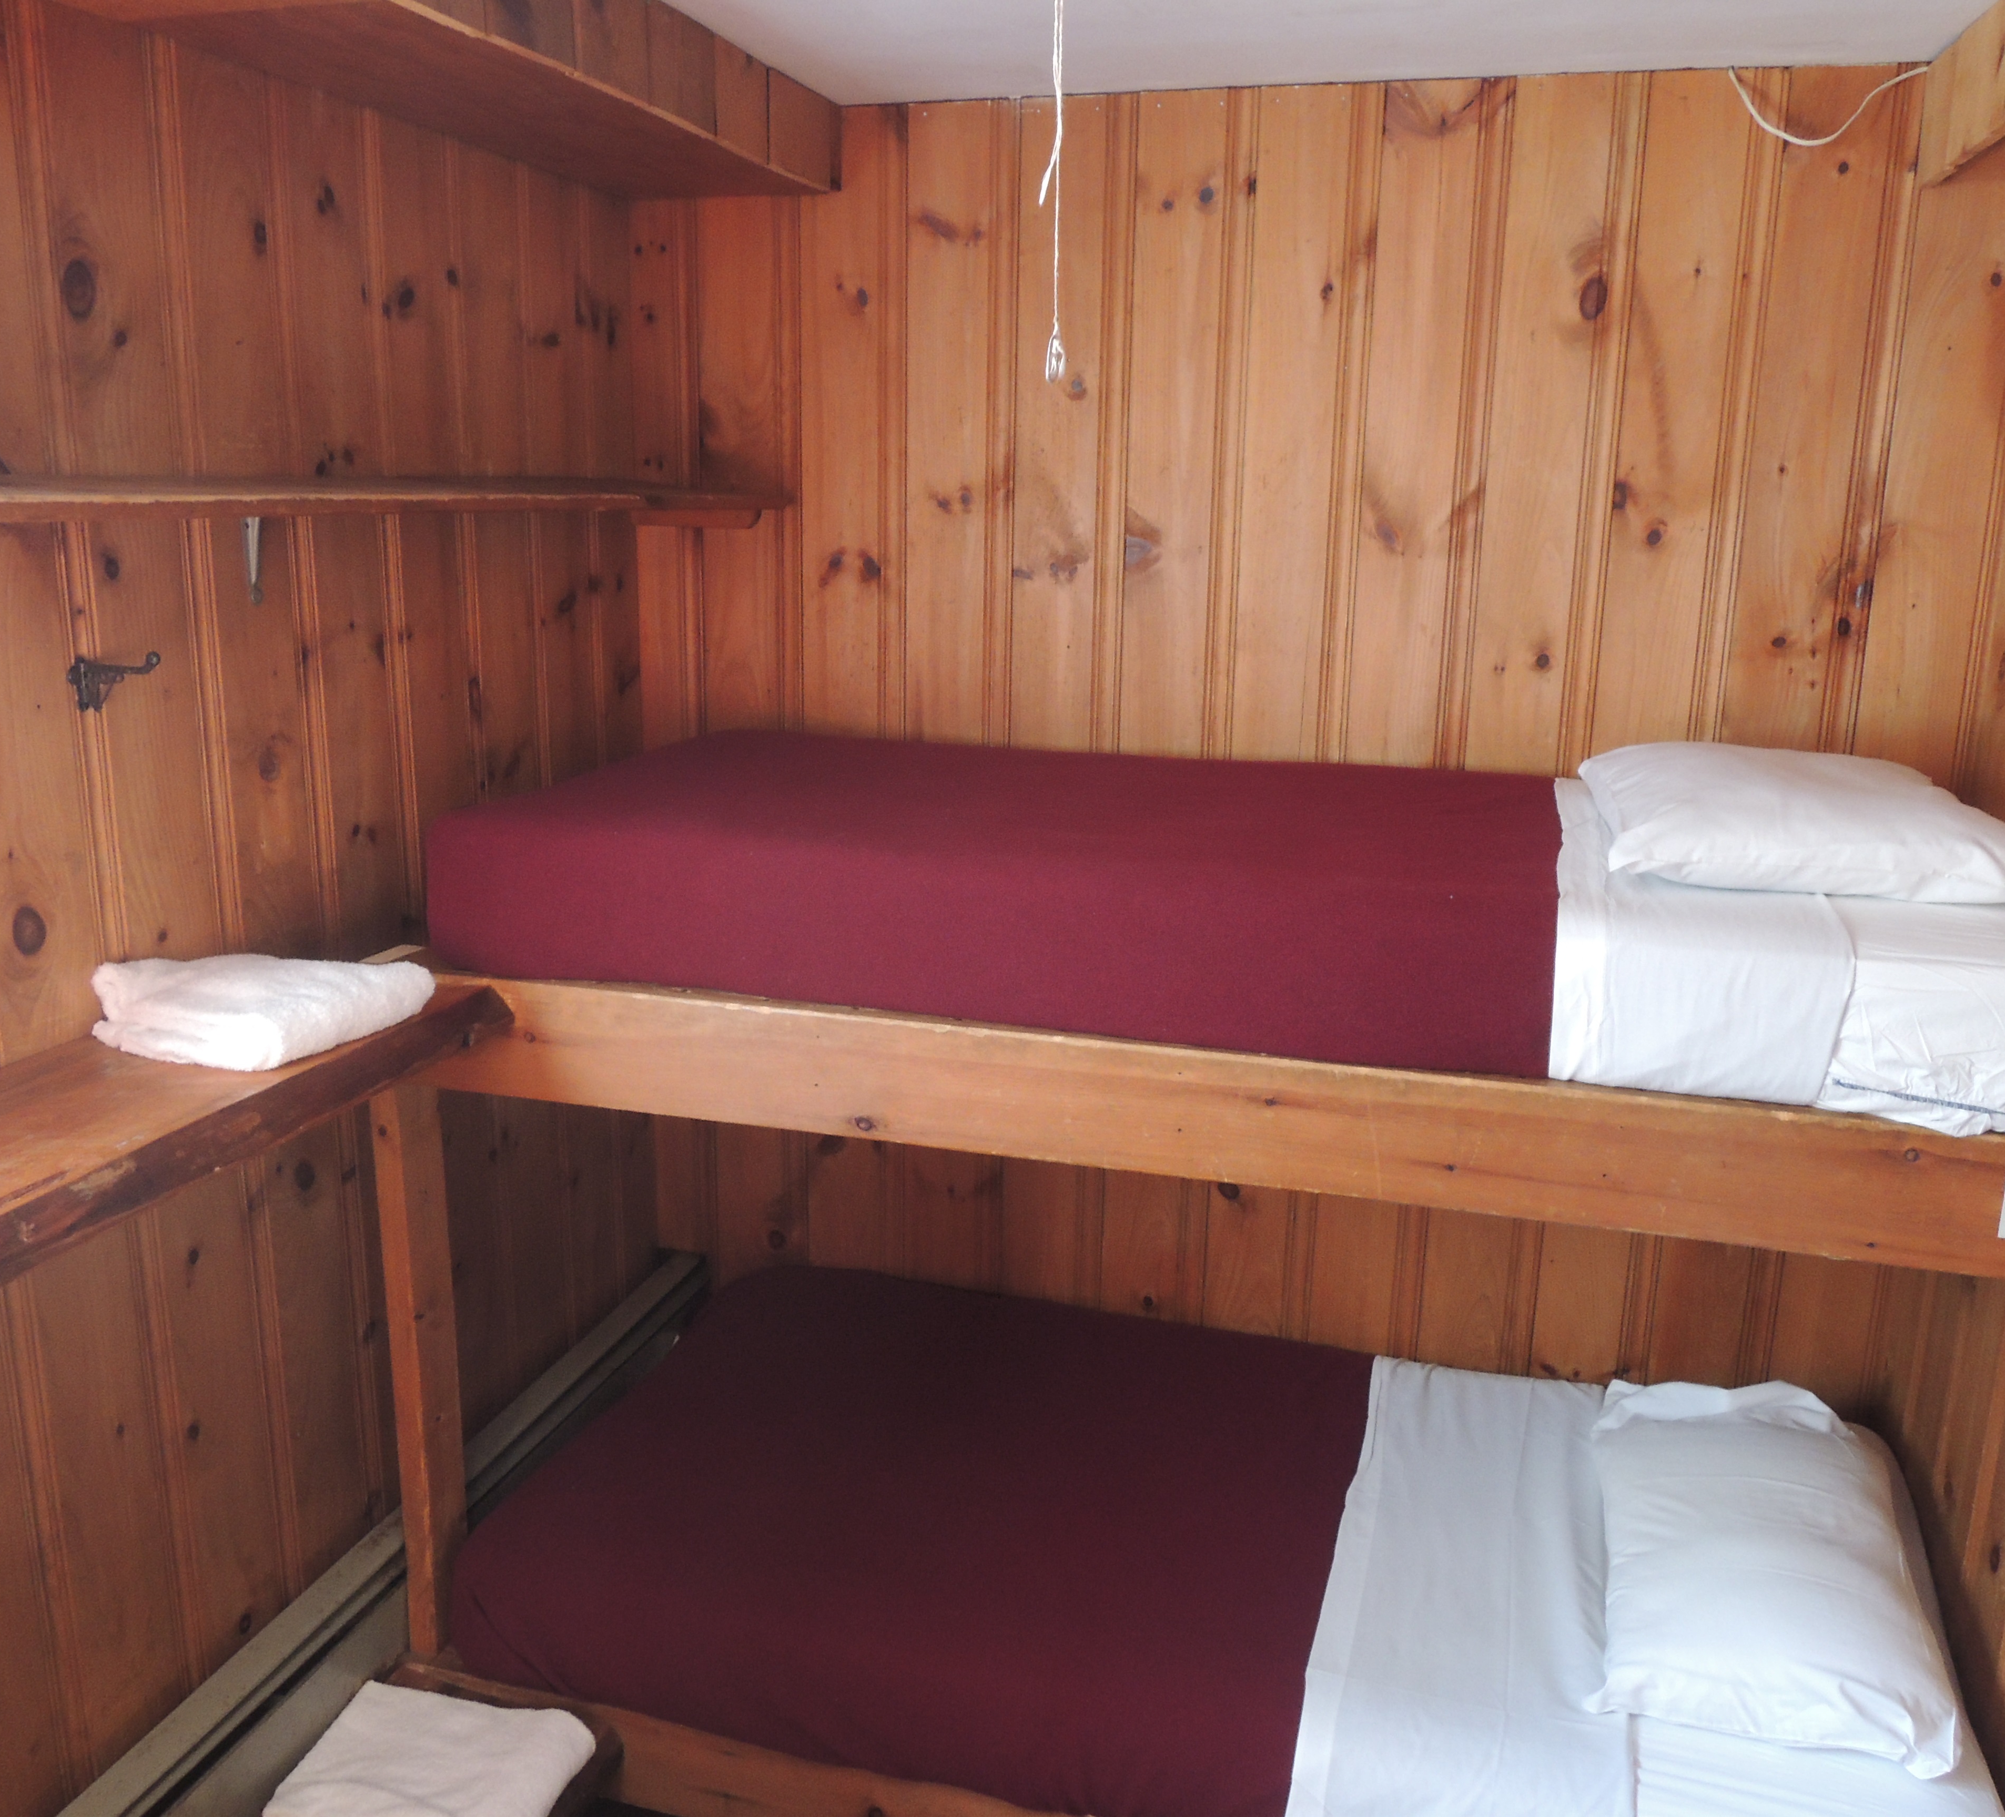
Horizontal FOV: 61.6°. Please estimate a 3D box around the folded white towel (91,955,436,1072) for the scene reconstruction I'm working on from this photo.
[{"bbox_3d":[-0.803,0.095,1.818,0.276,0.067,0.239,6,15,20],"label":"folded white towel"}]

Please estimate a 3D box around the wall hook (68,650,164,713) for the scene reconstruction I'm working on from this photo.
[{"bbox_3d":[-0.912,-0.230,1.736,0.081,0.059,0.045,5,14,15],"label":"wall hook"}]

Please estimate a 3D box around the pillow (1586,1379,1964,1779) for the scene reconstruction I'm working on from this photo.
[{"bbox_3d":[0.982,0.814,2.227,0.403,0.114,0.731,5,15,17],"label":"pillow"}]

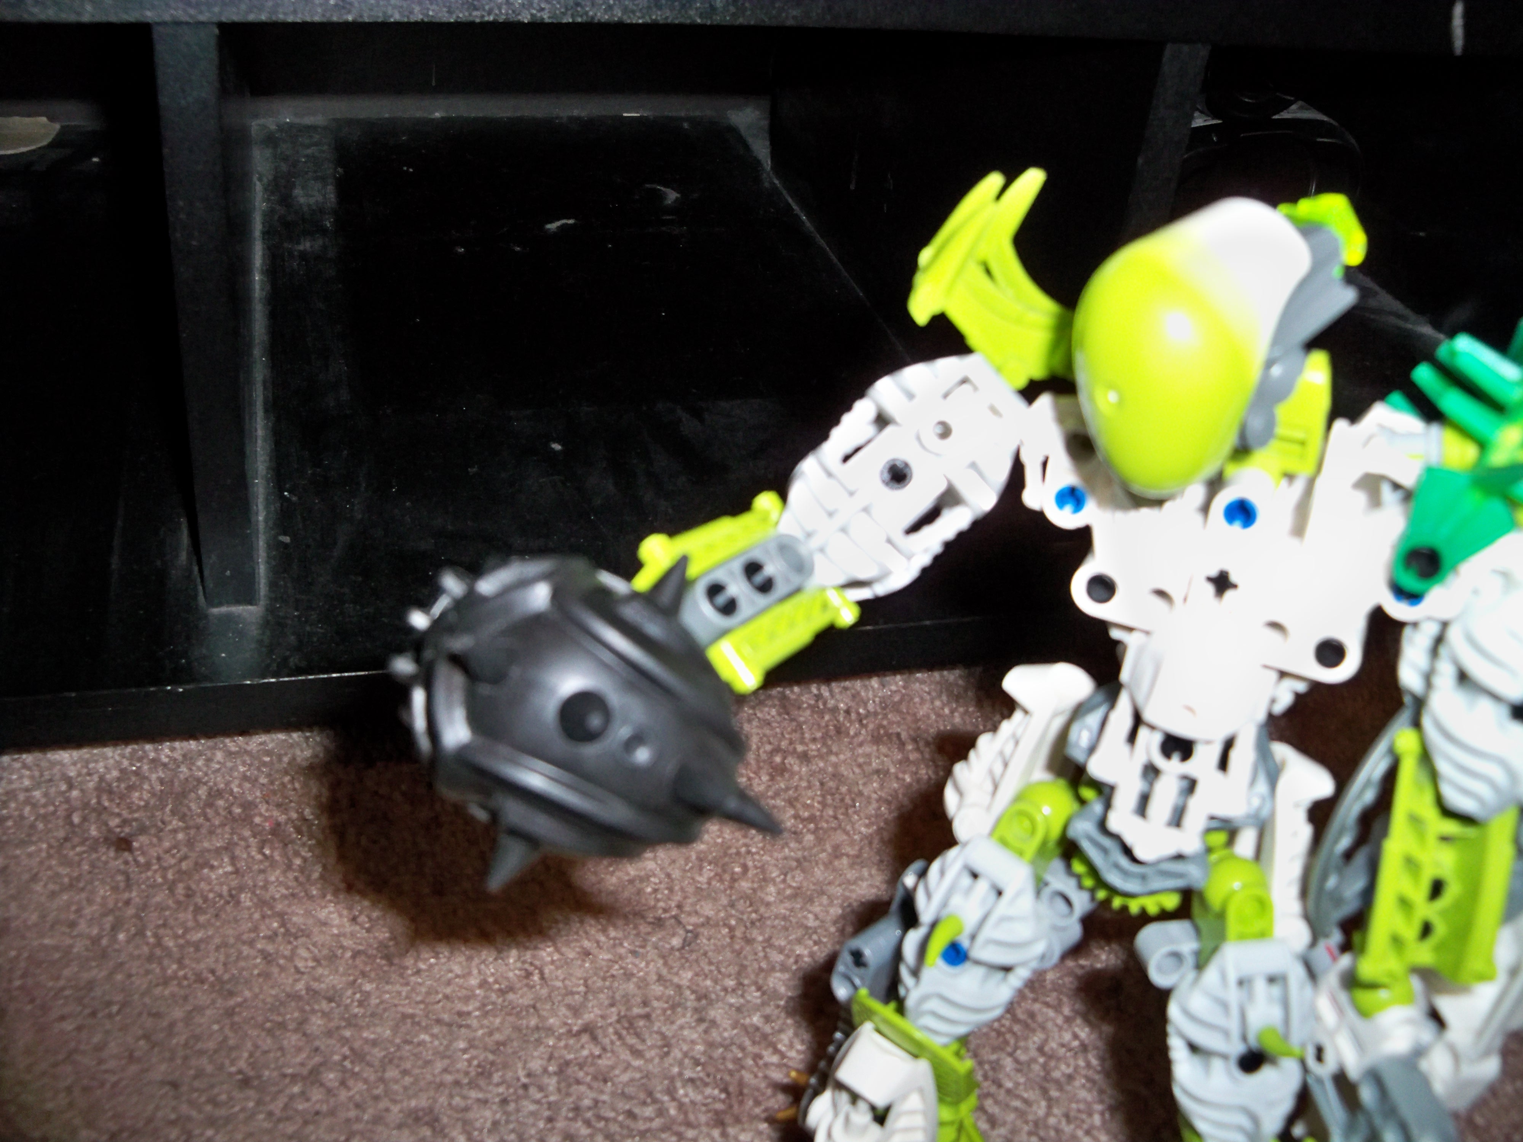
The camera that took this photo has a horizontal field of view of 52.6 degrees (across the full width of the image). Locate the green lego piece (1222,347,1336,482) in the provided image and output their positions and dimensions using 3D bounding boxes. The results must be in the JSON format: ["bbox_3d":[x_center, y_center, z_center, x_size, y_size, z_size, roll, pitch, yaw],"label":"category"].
[{"bbox_3d":[0.073,-0.022,0.220,0.019,0.019,0.012,17,23,22],"label":"green lego piece"}]

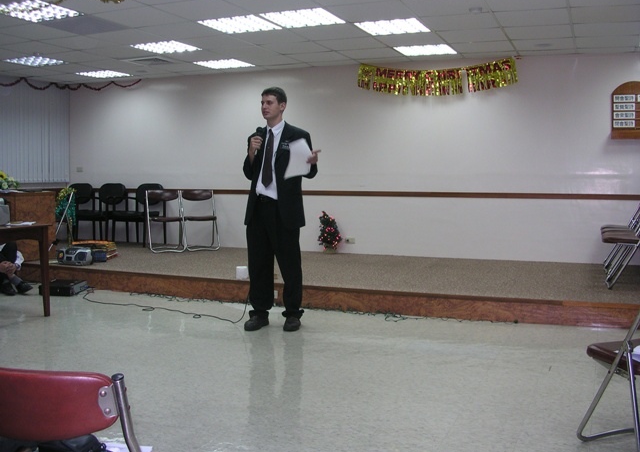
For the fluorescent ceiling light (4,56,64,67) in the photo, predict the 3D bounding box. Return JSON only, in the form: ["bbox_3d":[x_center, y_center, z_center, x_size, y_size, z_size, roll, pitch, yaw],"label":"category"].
[{"bbox_3d":[-3.139,-1.830,7.553,0.580,0.060,0.580,2,5,22],"label":"fluorescent ceiling light"}]

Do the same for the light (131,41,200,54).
[{"bbox_3d":[-1.537,-1.812,6.879,0.580,0.060,0.580,2,5,22],"label":"light"}]

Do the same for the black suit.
[{"bbox_3d":[-0.285,-0.032,5.028,0.540,1.440,0.350,2,5,23],"label":"black suit"}]

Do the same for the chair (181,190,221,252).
[{"bbox_3d":[-1.517,-0.080,8.629,0.450,0.760,0.470,-1,4,-16],"label":"chair"}]

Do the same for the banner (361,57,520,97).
[{"bbox_3d":[1.291,-1.658,7.663,1.860,0.420,0.060,2,5,22],"label":"banner"}]

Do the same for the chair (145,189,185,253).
[{"bbox_3d":[-1.916,-0.070,8.496,0.450,0.760,0.470,-1,4,-16],"label":"chair"}]

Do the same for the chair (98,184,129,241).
[{"bbox_3d":[-2.921,-0.163,9.286,0.540,0.830,0.550,1,4,15],"label":"chair"}]

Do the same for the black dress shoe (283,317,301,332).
[{"bbox_3d":[-0.202,0.701,5.098,0.110,0.110,0.290,1,4,9],"label":"black dress shoe"}]

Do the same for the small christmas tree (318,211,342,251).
[{"bbox_3d":[0.125,0.076,8.164,0.280,0.510,0.270,0,4,0],"label":"small christmas tree"}]

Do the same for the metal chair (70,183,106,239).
[{"bbox_3d":[-3.390,-0.178,9.497,0.540,0.830,0.550,1,4,15],"label":"metal chair"}]

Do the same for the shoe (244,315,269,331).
[{"bbox_3d":[-0.454,0.698,5.122,0.110,0.110,0.290,2,5,25],"label":"shoe"}]

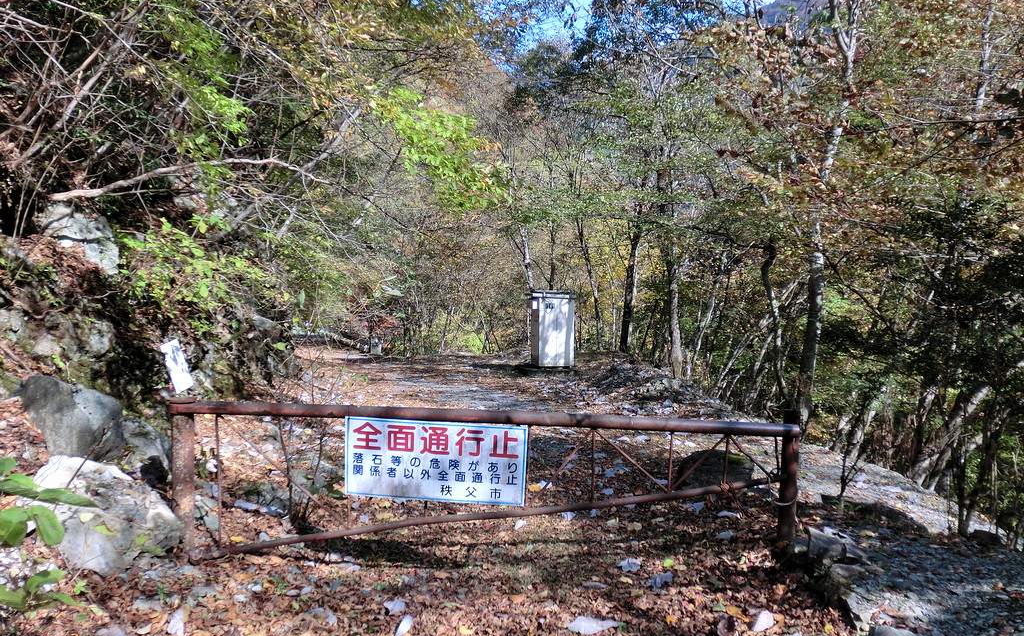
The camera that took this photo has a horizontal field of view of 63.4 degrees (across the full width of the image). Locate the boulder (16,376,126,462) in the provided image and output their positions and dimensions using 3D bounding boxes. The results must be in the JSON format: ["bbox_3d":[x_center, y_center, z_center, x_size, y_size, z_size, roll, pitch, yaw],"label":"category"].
[{"bbox_3d":[-3.031,0.712,5.700,0.680,0.550,0.600,-1,3,-17],"label":"boulder"}]

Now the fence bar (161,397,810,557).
[{"bbox_3d":[-0.266,1.029,5.060,3.870,1.000,0.150,0,3,9],"label":"fence bar"}]

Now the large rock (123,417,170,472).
[{"bbox_3d":[-2.574,0.908,5.850,0.360,0.360,0.360,-1,3,-11],"label":"large rock"}]

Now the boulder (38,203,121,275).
[{"bbox_3d":[-4.092,-0.758,7.800,0.750,0.600,0.550,-1,3,-22],"label":"boulder"}]

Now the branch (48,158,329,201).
[{"bbox_3d":[-3.124,-1.328,8.000,2.650,0.380,0.600,0,3,-9],"label":"branch"}]

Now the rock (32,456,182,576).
[{"bbox_3d":[-2.491,1.222,5.100,0.850,0.600,0.700,-1,3,-11],"label":"rock"}]

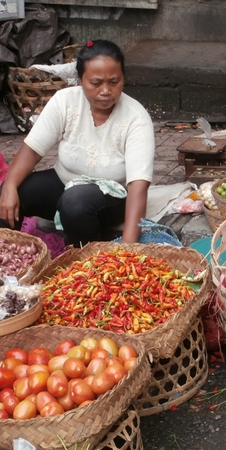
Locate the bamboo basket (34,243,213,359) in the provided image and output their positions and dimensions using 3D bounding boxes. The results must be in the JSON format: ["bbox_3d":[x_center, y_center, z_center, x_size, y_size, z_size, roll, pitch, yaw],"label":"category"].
[{"bbox_3d":[0.031,0.237,2.755,0.510,0.170,0.510,-7,25,0],"label":"bamboo basket"}]

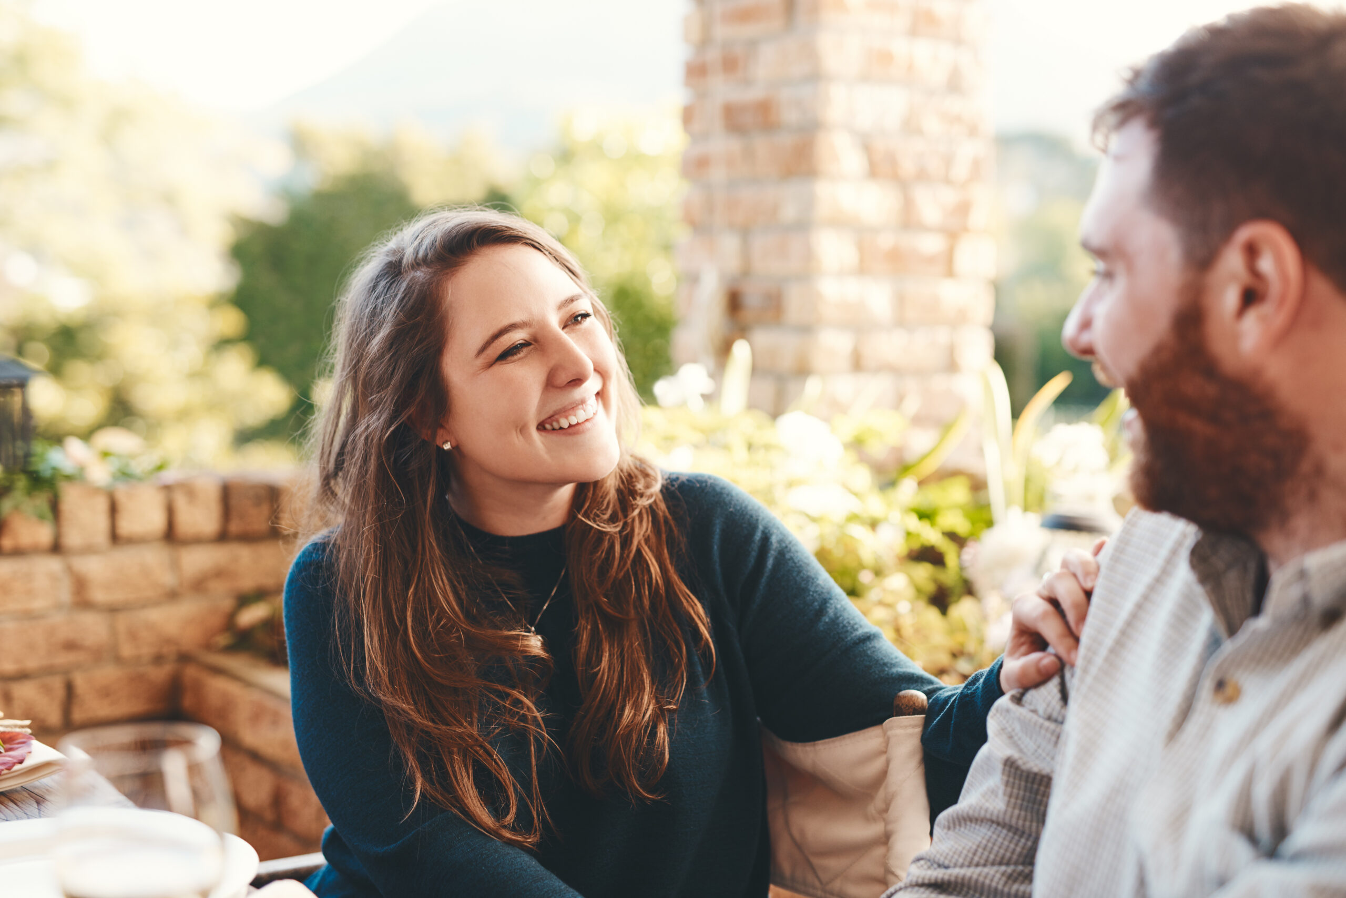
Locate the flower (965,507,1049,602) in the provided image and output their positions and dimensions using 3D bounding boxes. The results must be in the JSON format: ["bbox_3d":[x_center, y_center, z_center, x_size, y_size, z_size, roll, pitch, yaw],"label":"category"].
[{"bbox_3d":[0.336,0.106,1.880,0.083,0.094,0.080,0,2,0],"label":"flower"}]

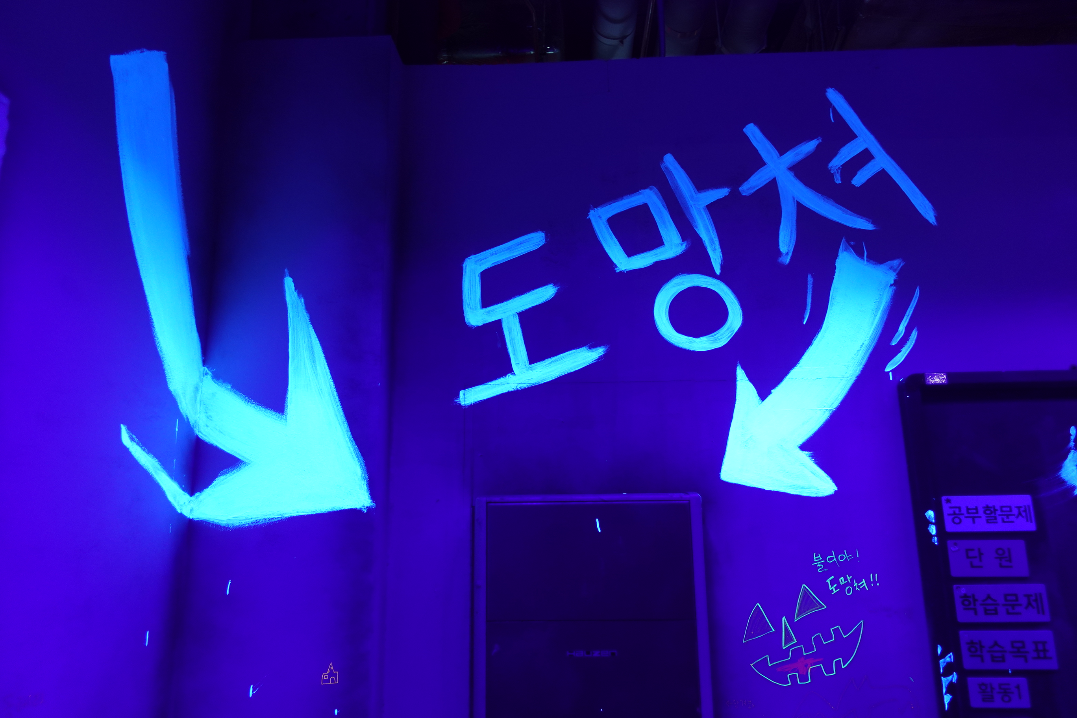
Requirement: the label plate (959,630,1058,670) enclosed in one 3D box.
[{"bbox_3d":[1.114,0.689,1.701,0.214,0.086,0.004,-1,-13,3],"label":"label plate"}]

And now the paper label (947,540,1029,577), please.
[{"bbox_3d":[1.096,0.485,1.749,0.183,0.086,0.004,-1,-13,3],"label":"paper label"}]

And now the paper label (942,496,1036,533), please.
[{"bbox_3d":[1.112,0.381,1.772,0.214,0.087,0.004,-1,-13,3],"label":"paper label"}]

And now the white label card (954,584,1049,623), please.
[{"bbox_3d":[1.113,0.586,1.725,0.214,0.086,0.004,-1,-13,3],"label":"white label card"}]

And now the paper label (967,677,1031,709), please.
[{"bbox_3d":[1.079,0.782,1.682,0.135,0.066,0.004,-1,-13,3],"label":"paper label"}]

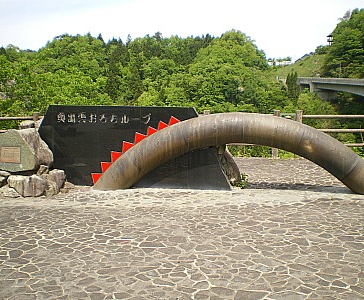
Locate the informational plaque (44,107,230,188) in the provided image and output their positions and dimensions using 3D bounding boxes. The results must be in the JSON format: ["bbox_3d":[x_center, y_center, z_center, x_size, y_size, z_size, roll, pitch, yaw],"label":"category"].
[{"bbox_3d":[-0.958,-0.058,6.948,3.542,1.333,0.220,1,8,6],"label":"informational plaque"}]

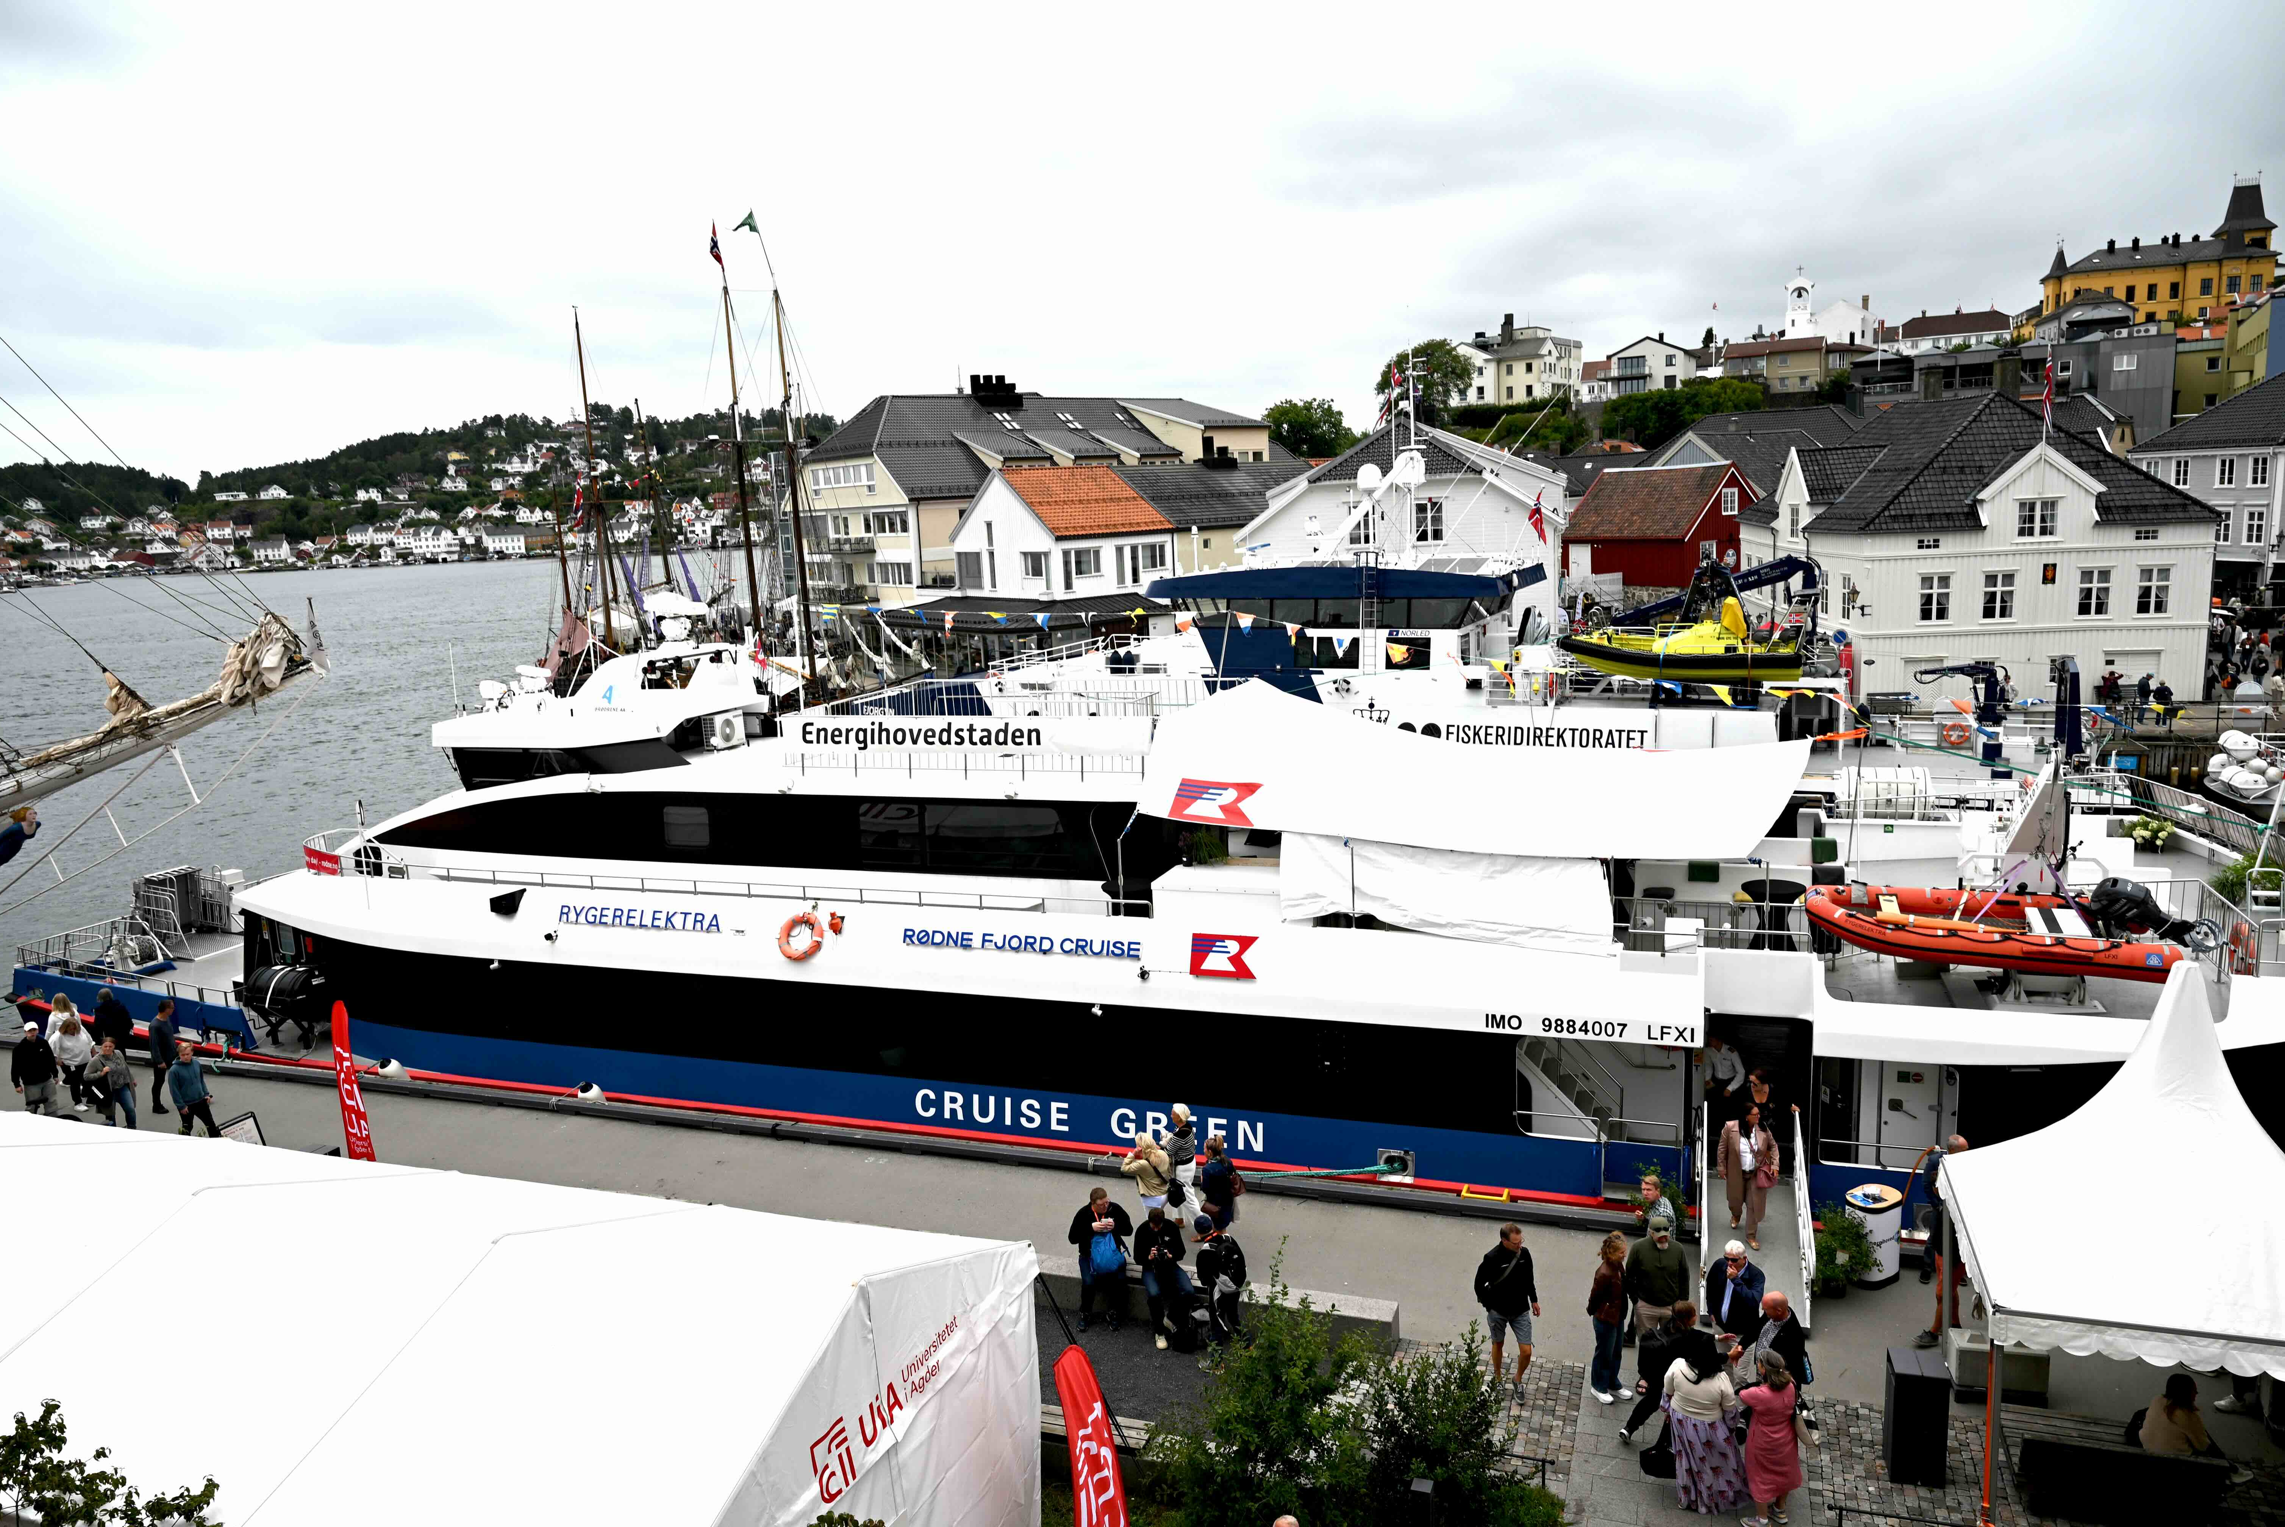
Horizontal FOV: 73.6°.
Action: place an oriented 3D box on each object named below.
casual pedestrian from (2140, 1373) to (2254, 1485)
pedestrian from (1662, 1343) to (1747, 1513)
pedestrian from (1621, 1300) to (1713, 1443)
[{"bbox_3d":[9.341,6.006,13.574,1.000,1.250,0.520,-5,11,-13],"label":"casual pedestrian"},{"bbox_3d":[4.770,5.570,12.910,0.700,1.580,0.520,0,10,14],"label":"pedestrian"},{"bbox_3d":[4.715,5.451,13.610,0.820,1.580,0.520,-2,10,6],"label":"pedestrian"}]

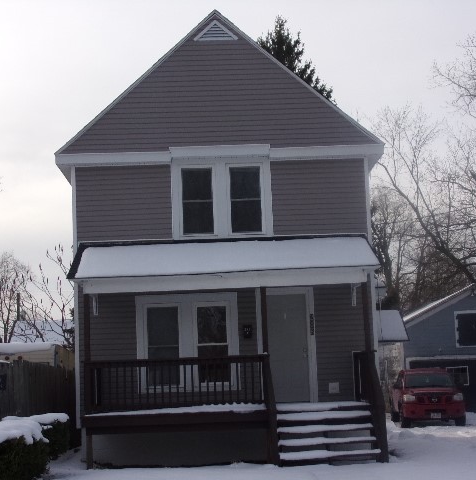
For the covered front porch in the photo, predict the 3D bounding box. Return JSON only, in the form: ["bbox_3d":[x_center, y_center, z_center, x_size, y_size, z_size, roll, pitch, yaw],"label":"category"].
[{"bbox_3d":[-0.155,1.857,17.812,5.560,4.120,2.600,-2,-6,-3],"label":"covered front porch"}]

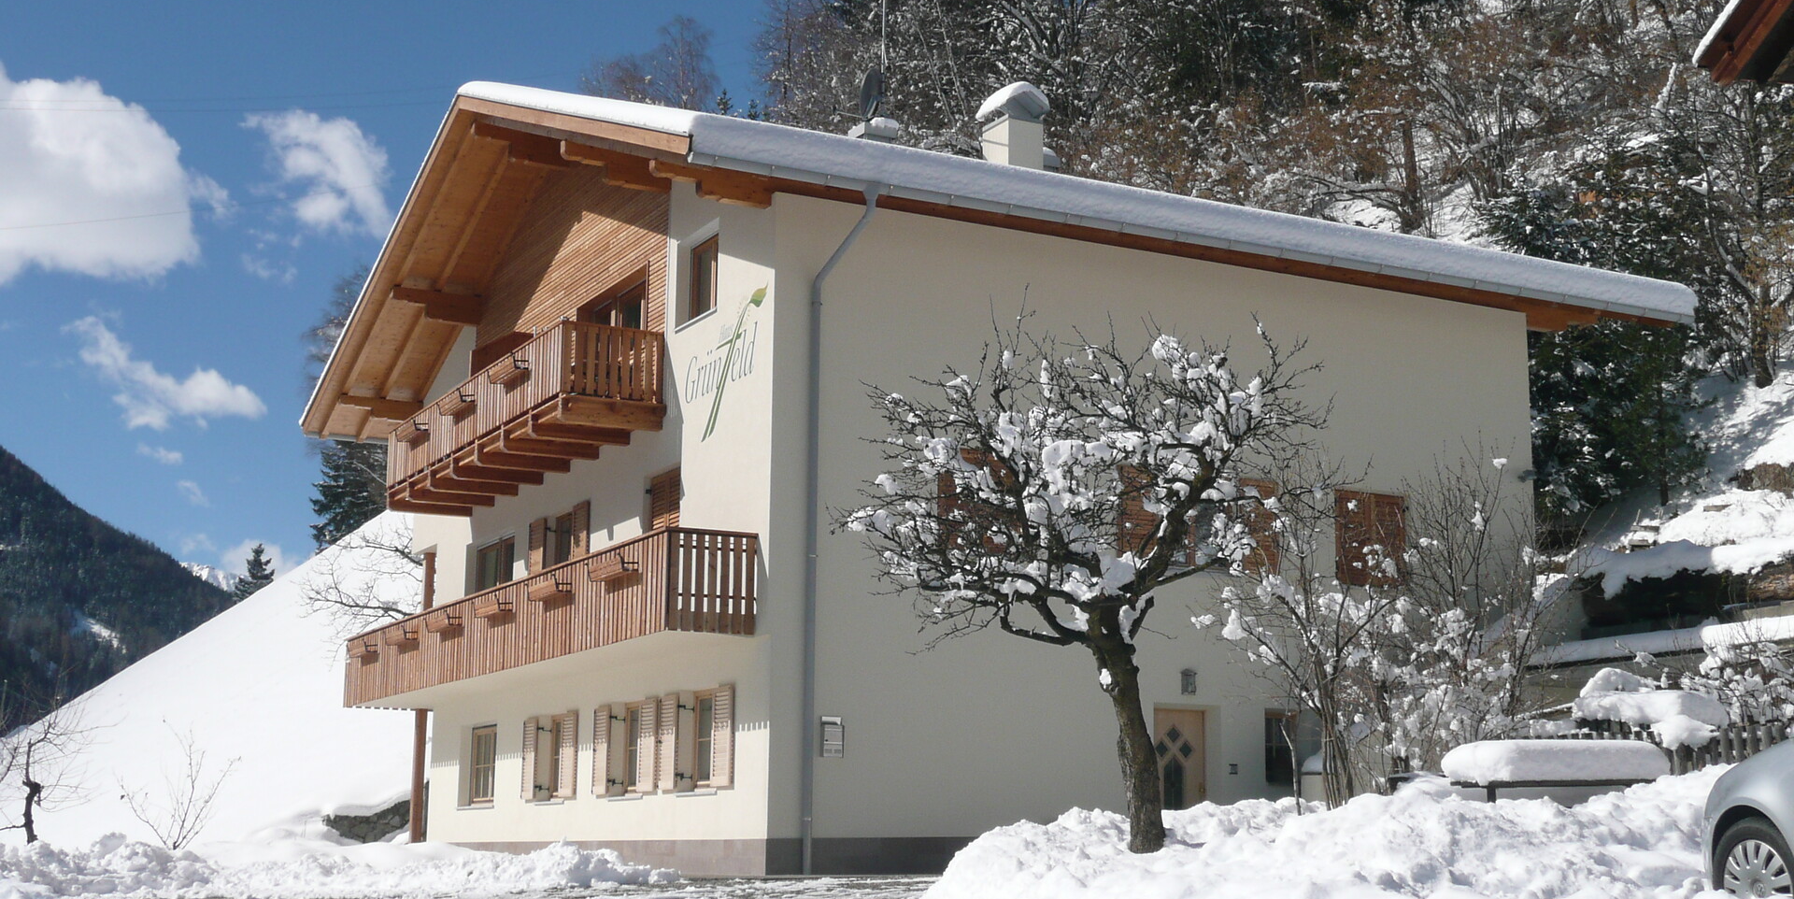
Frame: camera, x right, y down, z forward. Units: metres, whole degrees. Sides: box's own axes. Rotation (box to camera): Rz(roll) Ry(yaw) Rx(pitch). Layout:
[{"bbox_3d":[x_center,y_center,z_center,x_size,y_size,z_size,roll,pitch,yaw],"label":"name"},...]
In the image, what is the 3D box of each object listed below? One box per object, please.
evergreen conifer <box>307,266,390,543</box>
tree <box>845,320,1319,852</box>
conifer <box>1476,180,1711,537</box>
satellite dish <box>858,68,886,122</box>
[{"bbox_3d":[-17.077,-1.082,75.860,3.829,10.019,3.829,0,-10,0],"label":"evergreen conifer"},{"bbox_3d":[1.606,1.167,20.405,4.108,4.719,3.903,0,-10,0],"label":"tree"},{"bbox_3d":[13.202,-1.897,44.609,4.423,7.099,4.423,0,-10,0],"label":"conifer"},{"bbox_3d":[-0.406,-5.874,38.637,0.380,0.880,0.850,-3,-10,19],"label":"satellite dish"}]

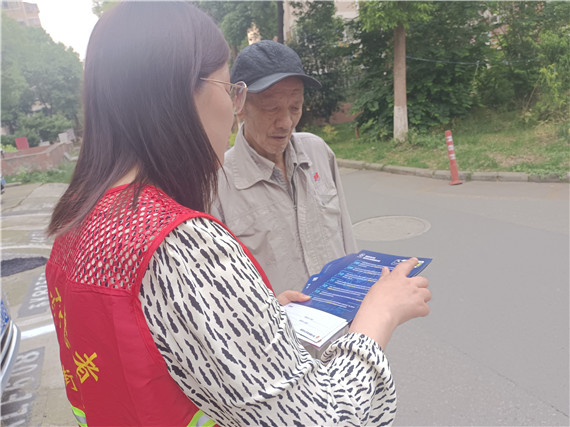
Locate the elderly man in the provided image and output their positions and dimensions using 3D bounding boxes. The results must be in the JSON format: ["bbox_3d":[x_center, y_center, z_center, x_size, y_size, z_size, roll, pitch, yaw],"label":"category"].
[{"bbox_3d":[0.018,0.360,1.258,0.500,1.650,0.360,-16,18,-34],"label":"elderly man"}]

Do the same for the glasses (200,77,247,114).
[{"bbox_3d":[-0.154,-0.189,0.646,0.142,0.050,0.140,0,8,-36],"label":"glasses"}]

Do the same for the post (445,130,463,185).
[{"bbox_3d":[2.290,-0.755,5.676,0.200,0.755,0.200,-13,12,0],"label":"post"}]

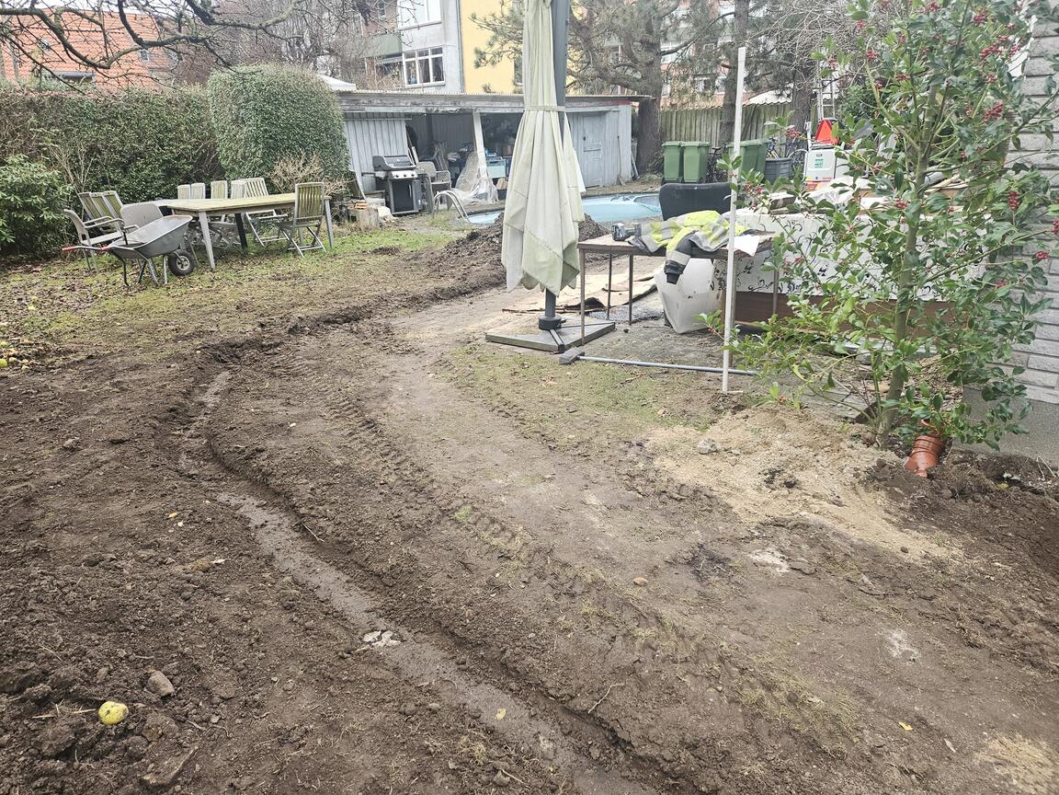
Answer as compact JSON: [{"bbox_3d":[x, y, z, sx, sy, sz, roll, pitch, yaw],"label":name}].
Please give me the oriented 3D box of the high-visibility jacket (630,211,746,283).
[{"bbox_3d":[1.136,-1.103,5.198,0.760,0.420,0.850,16,27,37],"label":"high-visibility jacket"}]

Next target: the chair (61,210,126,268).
[{"bbox_3d":[-5.574,-2.051,9.085,0.550,0.810,0.610,16,27,39],"label":"chair"}]

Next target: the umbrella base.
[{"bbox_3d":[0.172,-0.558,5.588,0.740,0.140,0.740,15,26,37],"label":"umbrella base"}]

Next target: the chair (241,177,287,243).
[{"bbox_3d":[-4.113,-2.858,10.843,0.550,0.940,0.450,16,27,39],"label":"chair"}]

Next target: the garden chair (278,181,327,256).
[{"bbox_3d":[-3.124,-2.455,9.732,0.550,0.920,0.450,17,27,39],"label":"garden chair"}]

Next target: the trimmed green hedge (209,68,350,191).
[{"bbox_3d":[-5.147,-5.341,14.659,2.550,2.900,1.900,-8,22,-17],"label":"trimmed green hedge"}]

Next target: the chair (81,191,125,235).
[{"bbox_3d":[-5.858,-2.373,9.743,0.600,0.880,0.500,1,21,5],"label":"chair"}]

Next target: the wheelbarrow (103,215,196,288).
[{"bbox_3d":[-4.446,-1.629,8.067,0.630,0.690,1.400,8,23,22],"label":"wheelbarrow"}]

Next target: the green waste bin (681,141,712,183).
[{"bbox_3d":[4.617,-6.360,19.140,0.580,1.070,0.730,13,25,33],"label":"green waste bin"}]

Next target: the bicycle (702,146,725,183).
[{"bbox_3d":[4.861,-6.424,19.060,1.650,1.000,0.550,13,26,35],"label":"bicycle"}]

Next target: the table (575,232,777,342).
[{"bbox_3d":[1.073,-0.745,5.095,1.160,0.750,0.720,12,25,32],"label":"table"}]

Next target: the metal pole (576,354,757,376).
[{"bbox_3d":[0.901,-0.214,4.736,1.242,0.026,0.026,7,23,23],"label":"metal pole"}]

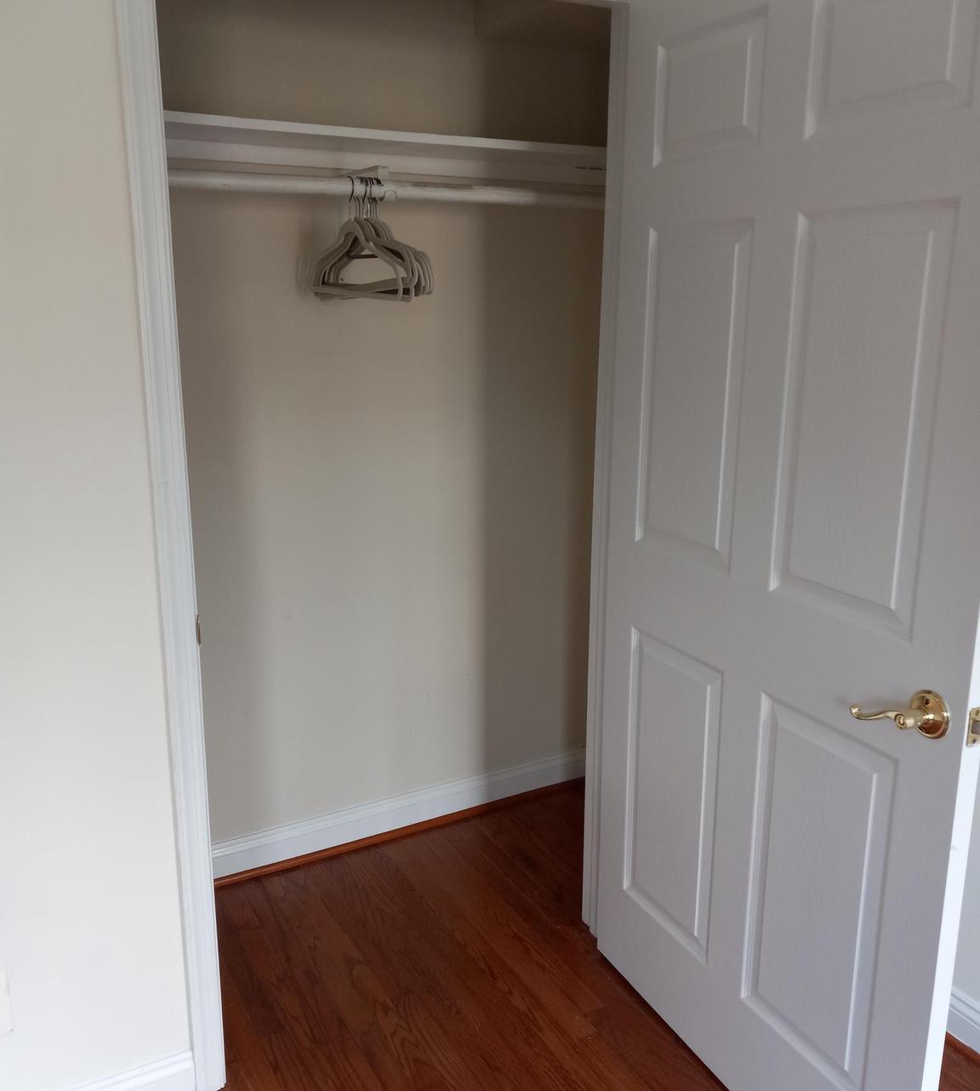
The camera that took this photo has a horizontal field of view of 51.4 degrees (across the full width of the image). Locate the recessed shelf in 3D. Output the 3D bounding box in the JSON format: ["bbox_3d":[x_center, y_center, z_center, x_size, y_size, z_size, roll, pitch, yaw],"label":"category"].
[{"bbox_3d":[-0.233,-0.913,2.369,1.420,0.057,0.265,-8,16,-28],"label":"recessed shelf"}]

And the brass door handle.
[{"bbox_3d":[0.577,0.233,1.448,0.062,0.066,0.133,-7,15,-25],"label":"brass door handle"}]

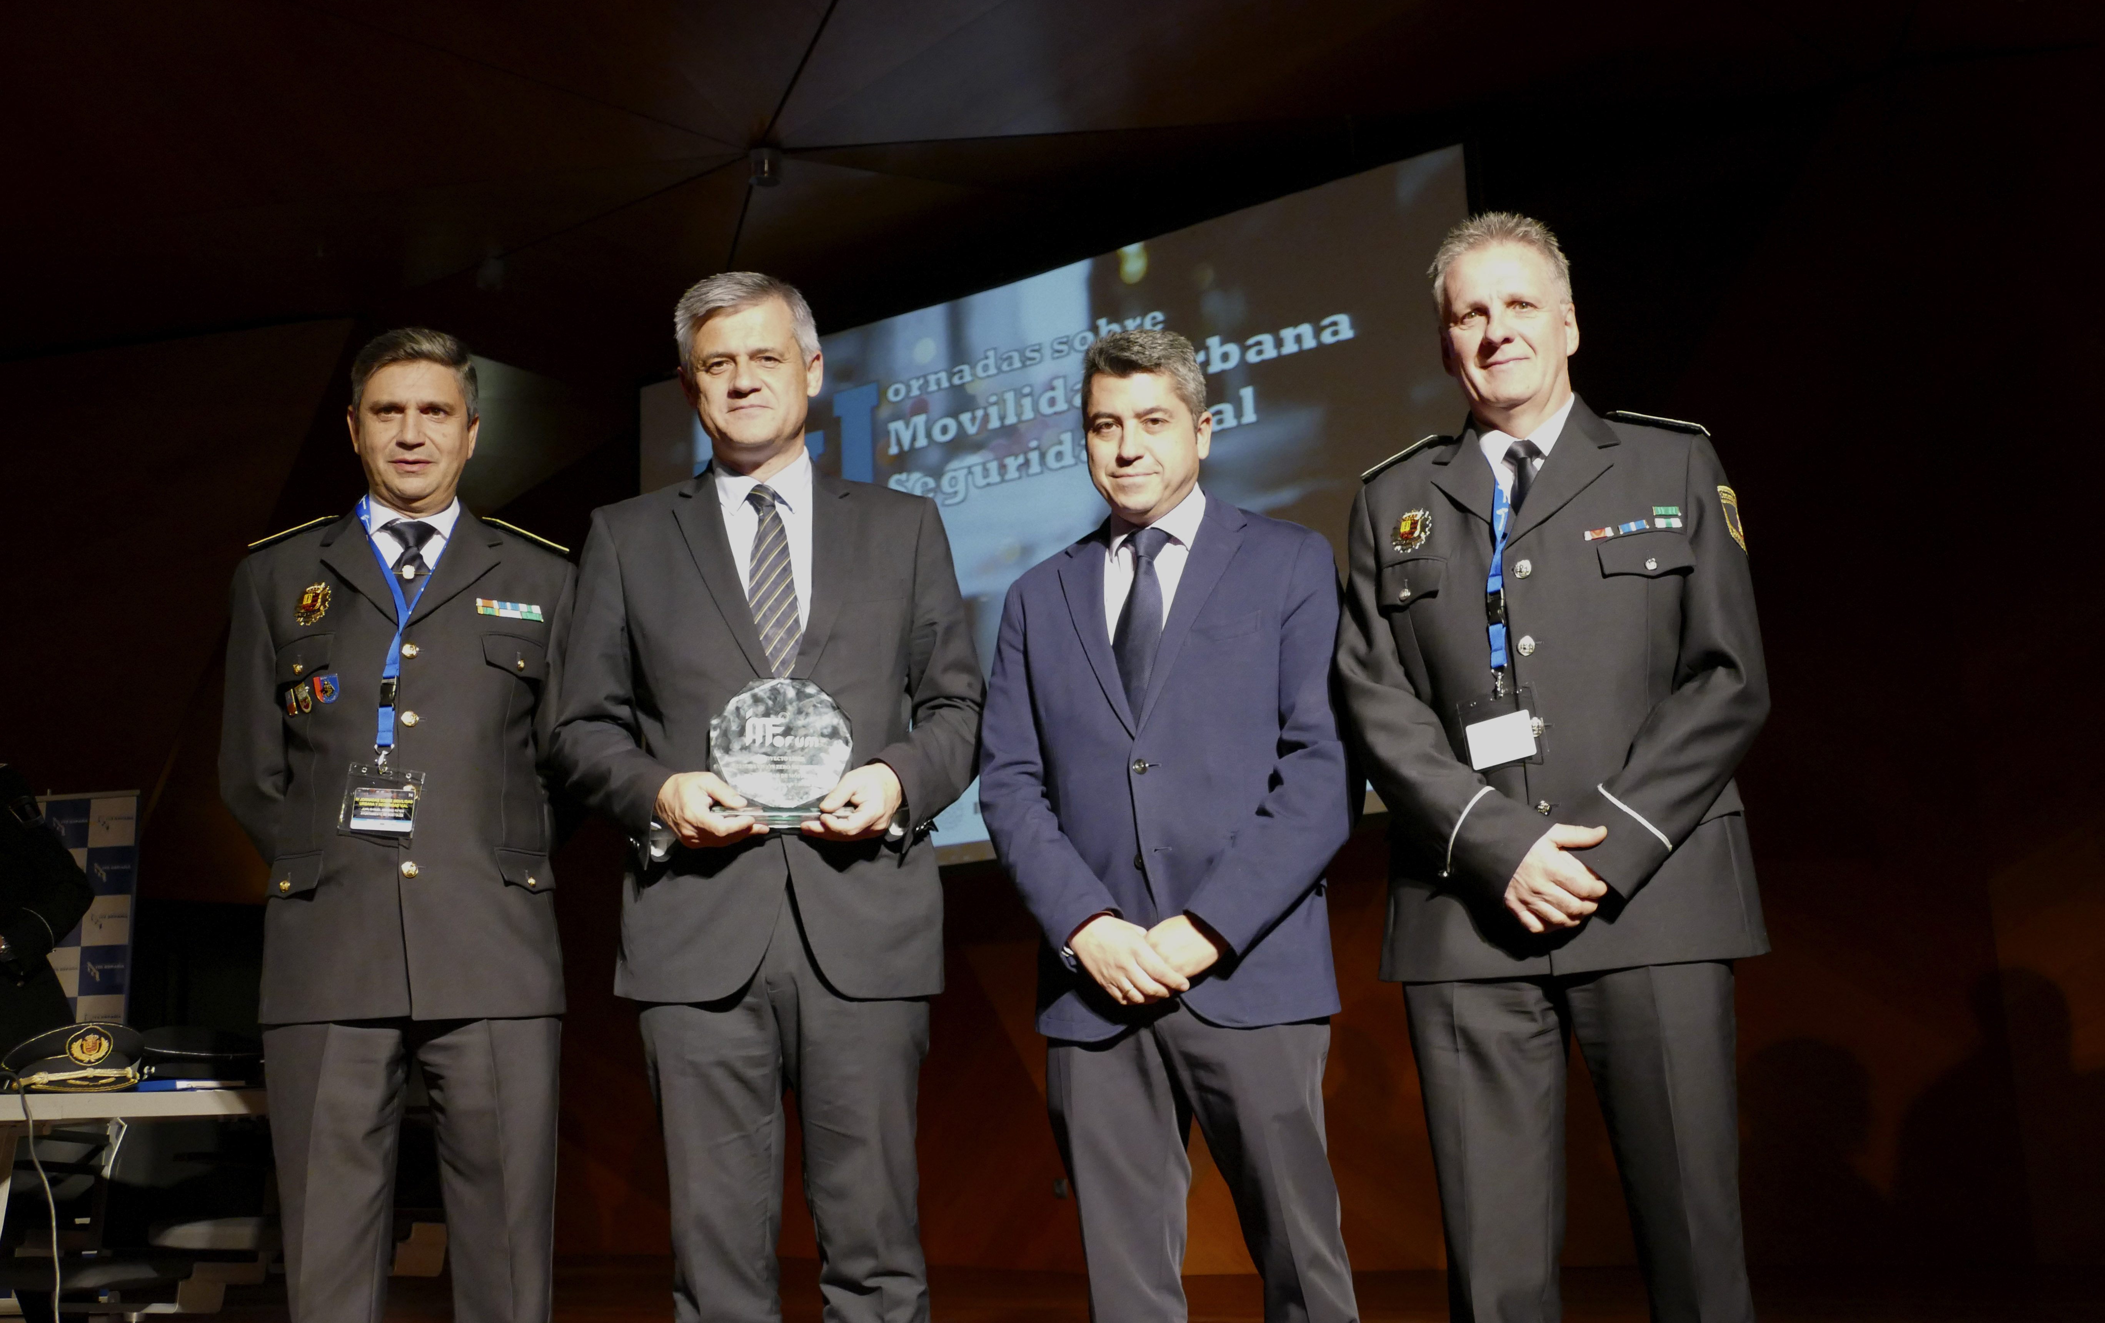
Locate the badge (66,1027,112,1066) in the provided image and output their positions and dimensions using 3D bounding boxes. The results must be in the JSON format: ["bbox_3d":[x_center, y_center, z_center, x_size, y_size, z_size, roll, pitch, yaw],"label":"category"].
[{"bbox_3d":[-1.587,0.634,3.950,0.074,0.065,0.018,5,-13,-33],"label":"badge"}]

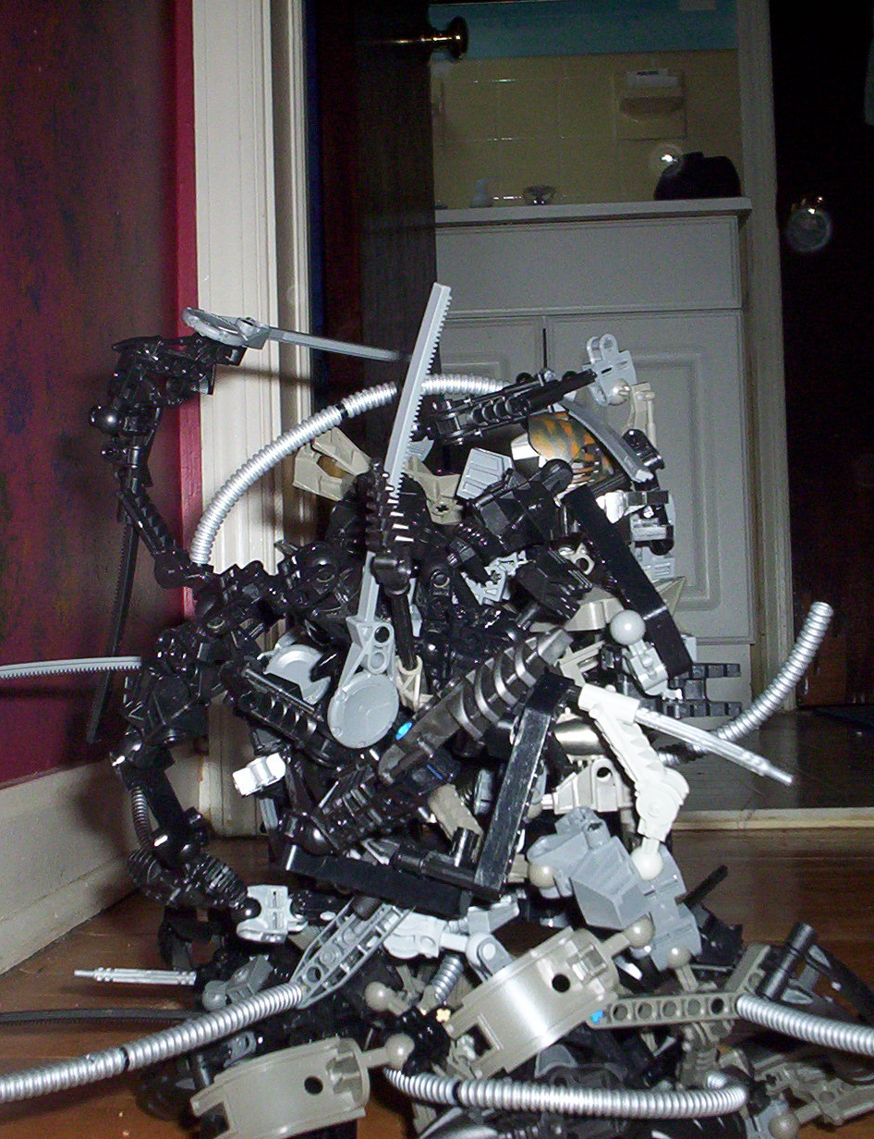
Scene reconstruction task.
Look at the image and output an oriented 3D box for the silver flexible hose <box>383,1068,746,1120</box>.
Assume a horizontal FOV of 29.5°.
[{"bbox_3d":[0.034,0.137,0.441,0.093,0.010,0.034,-1,-2,0],"label":"silver flexible hose"}]

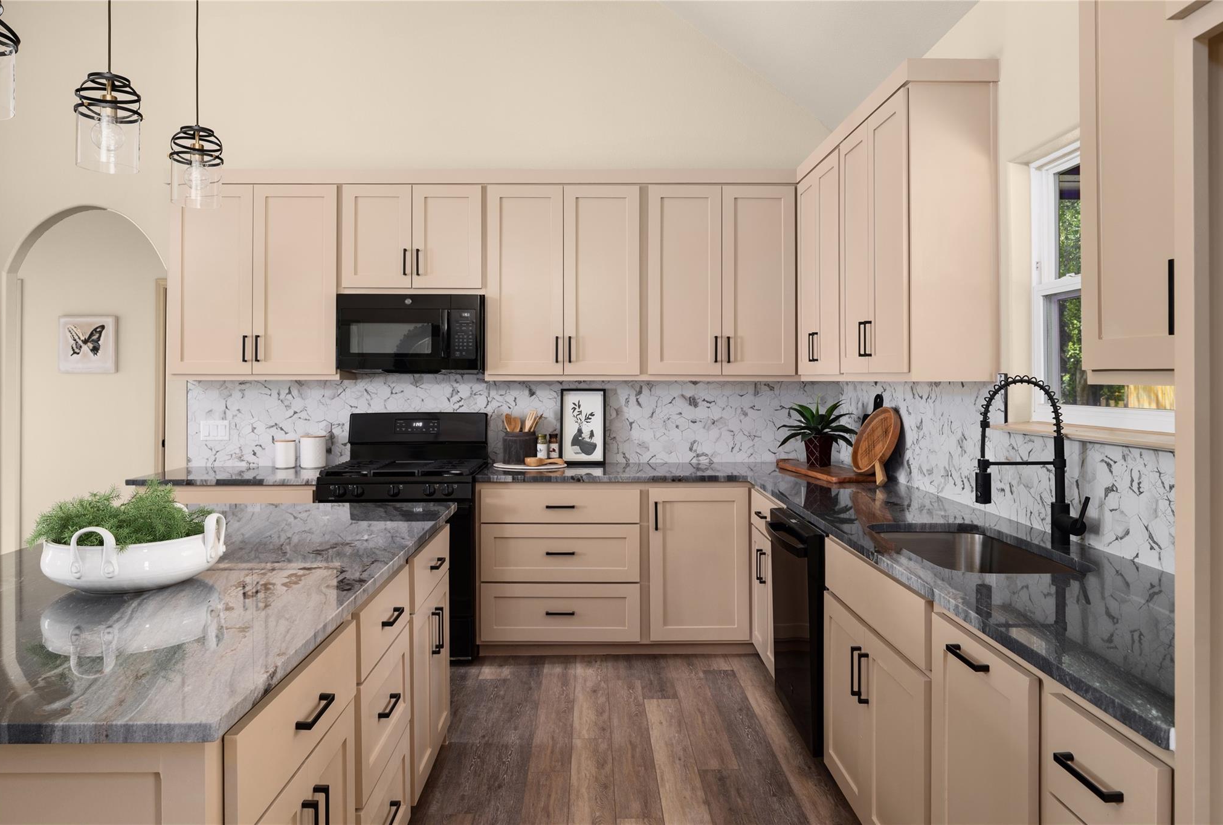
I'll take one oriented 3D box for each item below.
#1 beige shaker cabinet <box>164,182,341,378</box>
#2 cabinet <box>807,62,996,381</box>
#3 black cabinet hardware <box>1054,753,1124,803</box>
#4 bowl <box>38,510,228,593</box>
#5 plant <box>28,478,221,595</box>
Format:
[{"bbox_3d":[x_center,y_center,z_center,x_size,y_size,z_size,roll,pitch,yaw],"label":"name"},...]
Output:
[{"bbox_3d":[-1.867,-0.690,4.442,0.890,1.020,0.325,0,1,-1],"label":"beige shaker cabinet"},{"bbox_3d":[1.130,-0.666,3.480,0.335,1.070,1.480,0,1,-1],"label":"cabinet"},{"bbox_3d":[0.721,0.548,1.245,0.036,0.013,0.134,0,1,-1],"label":"black cabinet hardware"},{"bbox_3d":[-1.064,0.307,1.853,0.375,0.155,0.375,0,1,0],"label":"bowl"},{"bbox_3d":[-1.072,0.270,1.855,0.400,0.230,0.380,0,1,-1],"label":"plant"}]

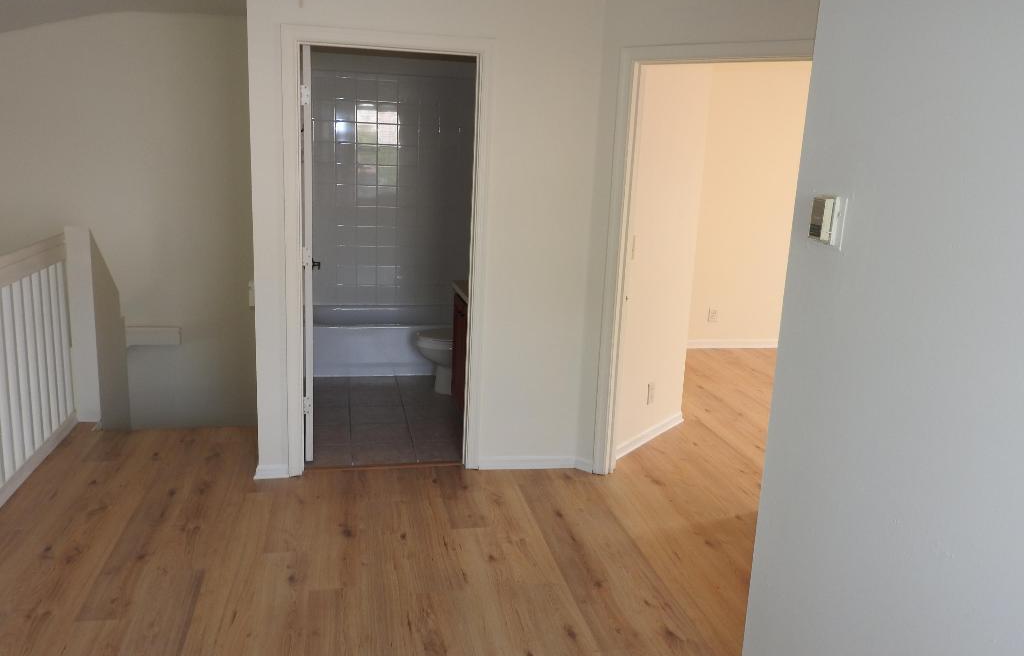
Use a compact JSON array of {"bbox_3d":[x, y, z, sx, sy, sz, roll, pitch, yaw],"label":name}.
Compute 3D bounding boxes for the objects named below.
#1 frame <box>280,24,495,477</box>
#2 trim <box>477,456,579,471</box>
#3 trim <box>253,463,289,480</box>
[{"bbox_3d":[-0.605,-0.313,4.032,0.955,2.120,0.140,0,12,-11],"label":"frame"},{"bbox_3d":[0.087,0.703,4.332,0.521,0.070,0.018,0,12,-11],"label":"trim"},{"bbox_3d":[-1.186,0.701,4.073,0.165,0.073,0.018,0,12,-11],"label":"trim"}]

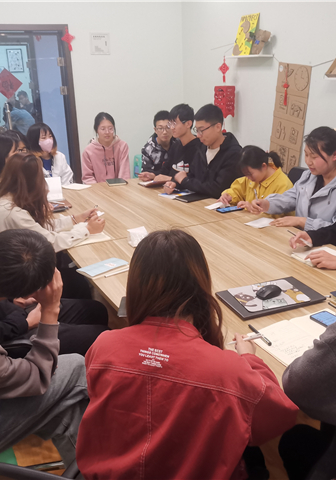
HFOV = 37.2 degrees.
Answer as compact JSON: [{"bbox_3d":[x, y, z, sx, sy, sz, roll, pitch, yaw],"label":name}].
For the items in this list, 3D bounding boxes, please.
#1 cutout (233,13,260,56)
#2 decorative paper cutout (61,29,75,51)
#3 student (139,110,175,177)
[{"bbox_3d":[0.759,-1.954,4.760,0.020,0.380,0.300,3,15,-27],"label":"cutout"},{"bbox_3d":[-1.122,-2.252,5.605,0.160,0.235,0.020,-10,20,-23],"label":"decorative paper cutout"},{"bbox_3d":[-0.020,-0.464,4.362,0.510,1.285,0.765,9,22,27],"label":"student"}]

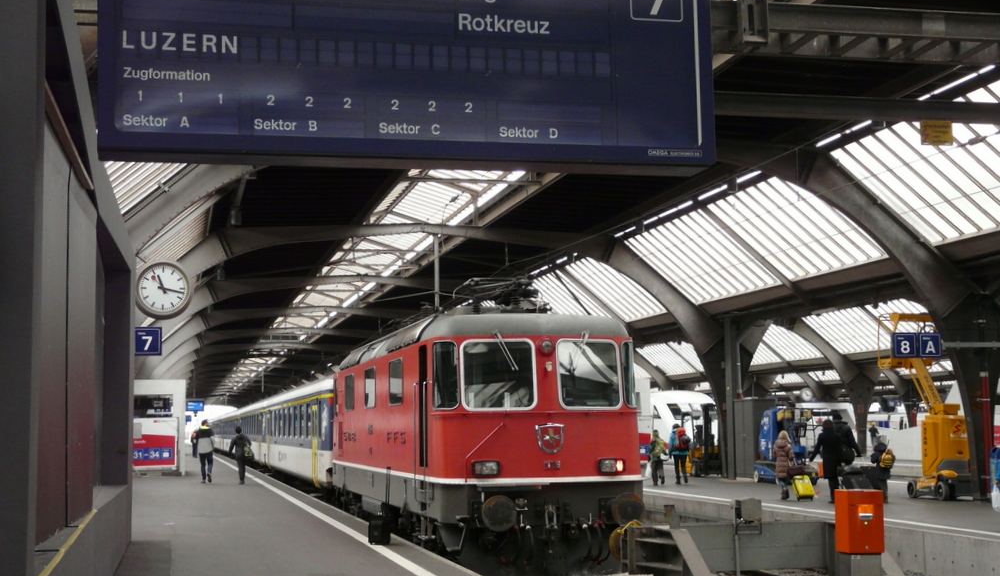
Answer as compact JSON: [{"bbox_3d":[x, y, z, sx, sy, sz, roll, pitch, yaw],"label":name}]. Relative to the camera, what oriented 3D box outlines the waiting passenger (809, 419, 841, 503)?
[{"bbox_3d":[6.471,3.448,26.995,0.580,1.646,0.420,1,-6,-14],"label":"waiting passenger"}]

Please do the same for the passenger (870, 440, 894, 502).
[{"bbox_3d":[7.535,3.628,26.712,0.420,1.199,0.400,1,-6,-14],"label":"passenger"}]

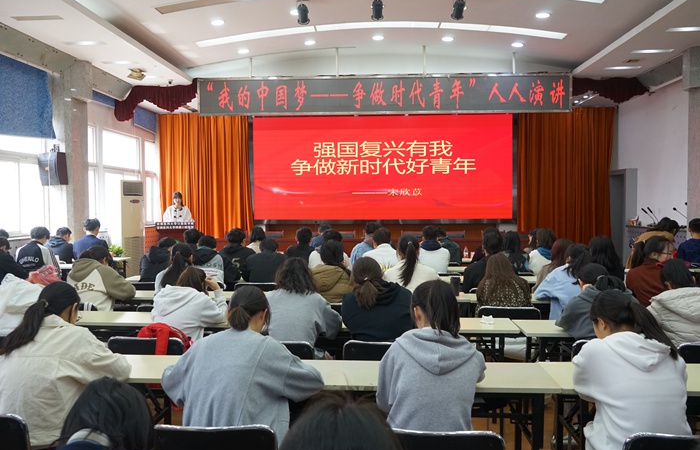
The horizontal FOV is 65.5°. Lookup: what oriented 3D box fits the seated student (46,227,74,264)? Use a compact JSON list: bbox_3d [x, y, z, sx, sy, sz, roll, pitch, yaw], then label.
[{"bbox_3d":[-4.093,0.635,7.879,0.480,1.231,0.720,1,2,16],"label":"seated student"}]

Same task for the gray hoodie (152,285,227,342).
[{"bbox_3d":[-1.085,0.644,3.700,0.470,0.560,0.460,1,2,12],"label":"gray hoodie"}]

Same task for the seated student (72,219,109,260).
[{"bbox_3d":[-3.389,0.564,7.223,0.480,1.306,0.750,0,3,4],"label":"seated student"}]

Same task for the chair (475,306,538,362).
[{"bbox_3d":[1.254,1.027,4.442,0.480,0.800,0.500,0,3,4],"label":"chair"}]

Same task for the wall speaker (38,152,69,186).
[{"bbox_3d":[-3.867,-0.724,7.097,0.280,0.400,0.240,0,12,-1],"label":"wall speaker"}]

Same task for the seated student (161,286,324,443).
[{"bbox_3d":[-0.503,0.900,2.525,0.741,1.234,0.750,0,3,4],"label":"seated student"}]

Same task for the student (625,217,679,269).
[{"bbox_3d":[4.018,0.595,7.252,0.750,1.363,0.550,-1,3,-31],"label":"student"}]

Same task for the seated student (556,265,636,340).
[{"bbox_3d":[1.435,0.817,3.227,0.500,1.191,0.700,0,3,-4],"label":"seated student"}]

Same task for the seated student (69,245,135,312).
[{"bbox_3d":[-2.007,0.760,4.481,0.540,1.183,0.720,1,3,12],"label":"seated student"}]

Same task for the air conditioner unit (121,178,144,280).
[{"bbox_3d":[-4.569,0.086,11.461,0.480,2.062,0.360,-1,3,-16],"label":"air conditioner unit"}]

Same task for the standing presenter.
[{"bbox_3d":[-3.183,0.207,10.065,0.520,1.650,0.360,-1,3,-11],"label":"standing presenter"}]

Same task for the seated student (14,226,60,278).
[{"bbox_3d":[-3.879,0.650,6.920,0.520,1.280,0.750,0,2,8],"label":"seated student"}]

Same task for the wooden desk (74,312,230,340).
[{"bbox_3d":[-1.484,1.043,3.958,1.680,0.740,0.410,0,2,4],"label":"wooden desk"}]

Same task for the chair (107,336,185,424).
[{"bbox_3d":[-1.220,1.072,3.540,0.460,0.800,0.500,0,3,4],"label":"chair"}]

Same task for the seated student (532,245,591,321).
[{"bbox_3d":[1.658,0.753,4.258,0.500,1.218,0.720,0,3,-1],"label":"seated student"}]

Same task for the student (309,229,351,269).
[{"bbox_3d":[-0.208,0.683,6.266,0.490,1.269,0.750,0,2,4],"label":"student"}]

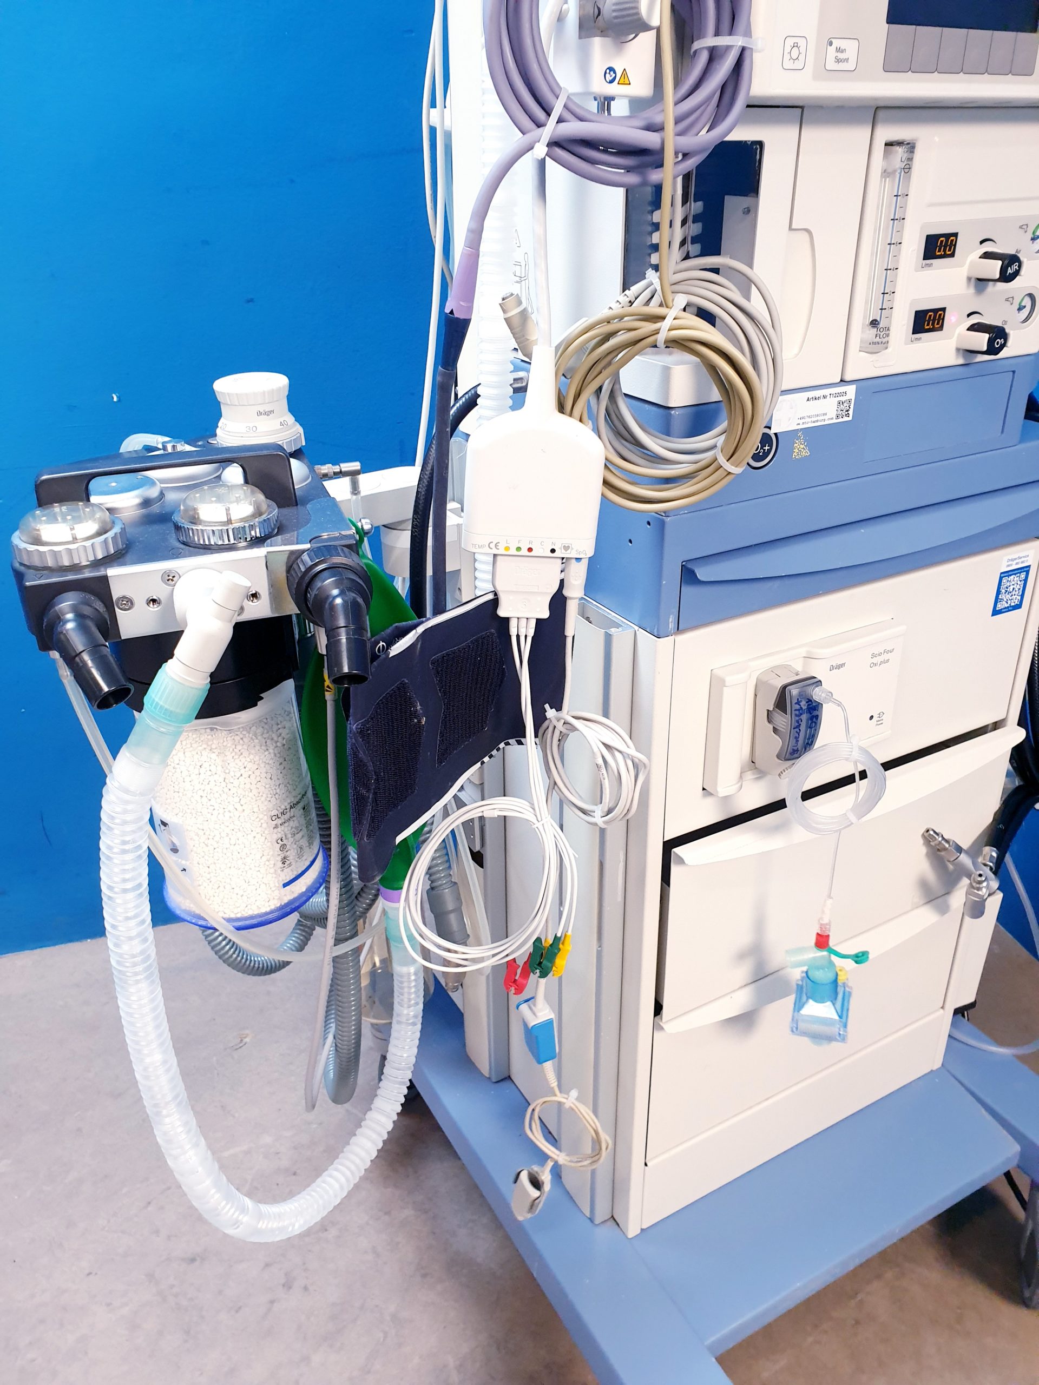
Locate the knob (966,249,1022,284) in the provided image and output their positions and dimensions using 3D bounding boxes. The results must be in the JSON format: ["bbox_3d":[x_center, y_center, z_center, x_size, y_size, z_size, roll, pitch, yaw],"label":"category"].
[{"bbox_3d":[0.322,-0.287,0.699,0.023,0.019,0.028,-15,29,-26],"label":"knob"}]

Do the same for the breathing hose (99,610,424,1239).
[{"bbox_3d":[-0.137,0.157,0.729,0.080,0.566,0.335,8,27,17],"label":"breathing hose"}]

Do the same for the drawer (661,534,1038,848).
[{"bbox_3d":[0.194,-0.067,0.944,0.384,0.166,0.320,-15,29,-26],"label":"drawer"}]

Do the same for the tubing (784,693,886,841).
[{"bbox_3d":[0.228,0.054,0.745,0.068,0.102,0.028,-4,26,-6],"label":"tubing"}]

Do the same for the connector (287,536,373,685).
[{"bbox_3d":[-0.095,-0.039,0.553,0.045,0.067,0.062,-11,28,-20],"label":"connector"}]

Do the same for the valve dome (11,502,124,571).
[{"bbox_3d":[-0.241,-0.088,0.555,0.057,0.026,0.057,-11,28,-20],"label":"valve dome"}]

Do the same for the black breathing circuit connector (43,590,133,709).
[{"bbox_3d":[-0.212,-0.018,0.511,0.041,0.049,0.061,-18,31,-30],"label":"black breathing circuit connector"}]

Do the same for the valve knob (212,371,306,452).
[{"bbox_3d":[-0.193,-0.205,0.765,0.060,0.052,0.060,-11,28,-20],"label":"valve knob"}]

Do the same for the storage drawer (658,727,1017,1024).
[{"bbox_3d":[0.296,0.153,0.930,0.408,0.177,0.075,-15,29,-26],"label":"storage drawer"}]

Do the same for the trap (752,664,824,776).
[{"bbox_3d":[0.194,0.019,0.755,0.037,0.068,0.032,-15,29,-26],"label":"trap"}]

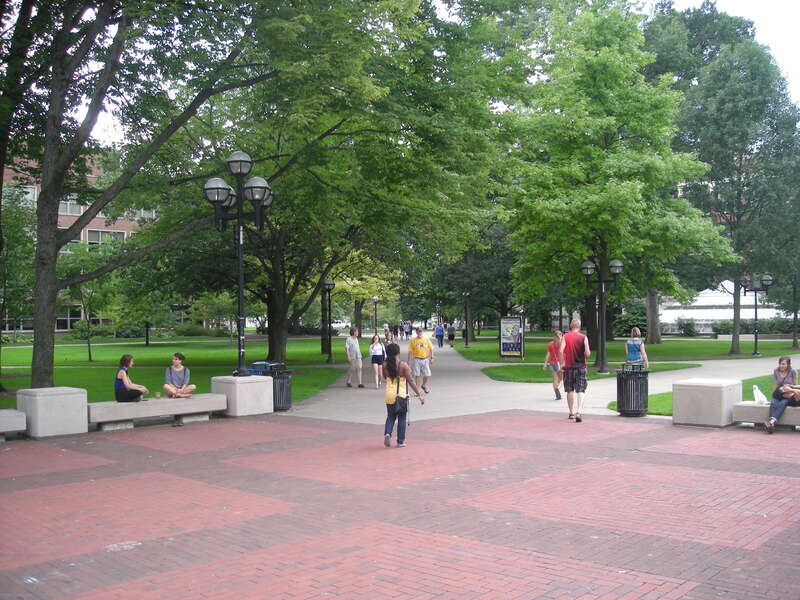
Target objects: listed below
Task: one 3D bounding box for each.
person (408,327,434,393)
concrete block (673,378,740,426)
[{"bbox_3d":[0.566,1.617,21.800,0.660,1.760,0.500,-1,-2,3],"label":"person"},{"bbox_3d":[5.770,1.930,15.100,0.920,0.710,0.920,-2,-2,44],"label":"concrete block"}]

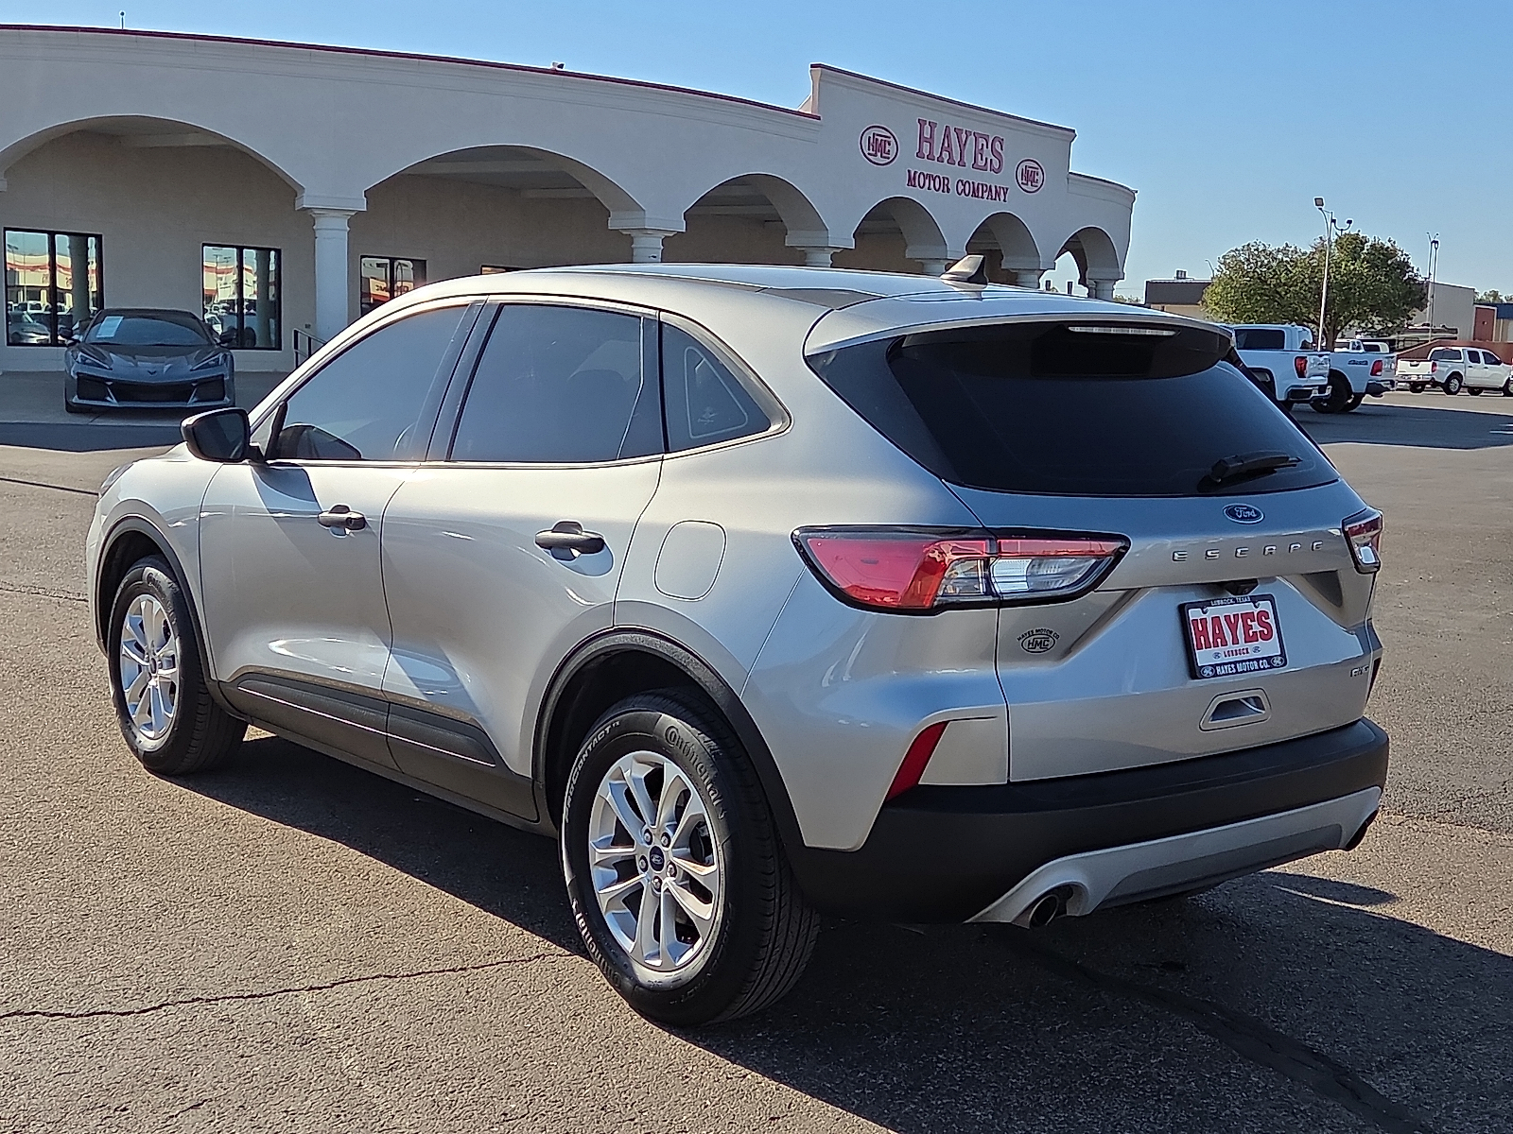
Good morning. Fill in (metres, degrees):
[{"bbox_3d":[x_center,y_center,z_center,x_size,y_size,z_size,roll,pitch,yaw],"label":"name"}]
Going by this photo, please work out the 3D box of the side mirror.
[{"bbox_3d":[-1.530,-0.376,5.205,0.210,0.165,0.125,-4,9,-40],"label":"side mirror"}]

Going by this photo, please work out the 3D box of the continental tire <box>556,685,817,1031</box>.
[{"bbox_3d":[-0.145,0.623,3.992,0.230,0.715,0.715,-4,9,-40],"label":"continental tire"}]

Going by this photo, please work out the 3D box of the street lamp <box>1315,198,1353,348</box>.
[{"bbox_3d":[22.167,-10.785,71.534,0.900,7.400,0.500,-1,8,-19],"label":"street lamp"}]

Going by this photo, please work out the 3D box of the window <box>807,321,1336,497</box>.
[{"bbox_3d":[0.803,-0.316,3.978,1.310,0.170,0.540,-4,51,-40],"label":"window"}]

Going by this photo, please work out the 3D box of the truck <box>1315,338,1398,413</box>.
[{"bbox_3d":[12.326,-4.781,44.215,5.850,1.950,2.030,6,8,28],"label":"truck"}]

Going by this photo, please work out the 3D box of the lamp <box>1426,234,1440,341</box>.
[{"bbox_3d":[38.707,-14.986,105.000,0.680,8.400,0.500,4,8,20],"label":"lamp"}]

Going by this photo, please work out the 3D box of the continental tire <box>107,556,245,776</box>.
[{"bbox_3d":[-1.887,0.313,6.006,0.230,0.715,0.715,-4,9,-40],"label":"continental tire"}]

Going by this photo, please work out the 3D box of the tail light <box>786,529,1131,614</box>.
[{"bbox_3d":[0.391,-0.014,3.541,0.485,0.160,0.430,-4,9,-40],"label":"tail light"}]

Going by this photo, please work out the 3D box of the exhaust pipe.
[{"bbox_3d":[0.525,0.656,3.543,0.073,0.073,0.100,-4,9,-40],"label":"exhaust pipe"}]

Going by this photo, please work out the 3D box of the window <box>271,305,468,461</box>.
[{"bbox_3d":[-1.047,-0.500,5.006,0.070,0.470,0.890,21,-7,-40],"label":"window"}]

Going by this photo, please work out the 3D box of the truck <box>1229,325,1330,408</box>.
[{"bbox_3d":[9.250,-4.300,39.800,5.850,1.930,2.060,7,9,35],"label":"truck"}]

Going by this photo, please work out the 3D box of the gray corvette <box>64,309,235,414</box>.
[{"bbox_3d":[-7.627,-2.601,22.950,2.020,1.235,4.670,-1,8,-20],"label":"gray corvette"}]

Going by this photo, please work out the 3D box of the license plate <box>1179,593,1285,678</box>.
[{"bbox_3d":[0.997,0.142,3.786,0.310,0.162,0.025,-4,-7,-40],"label":"license plate"}]

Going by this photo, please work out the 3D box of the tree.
[{"bbox_3d":[24.314,-11.189,80.000,9.248,6.344,8.477,4,8,16],"label":"tree"}]

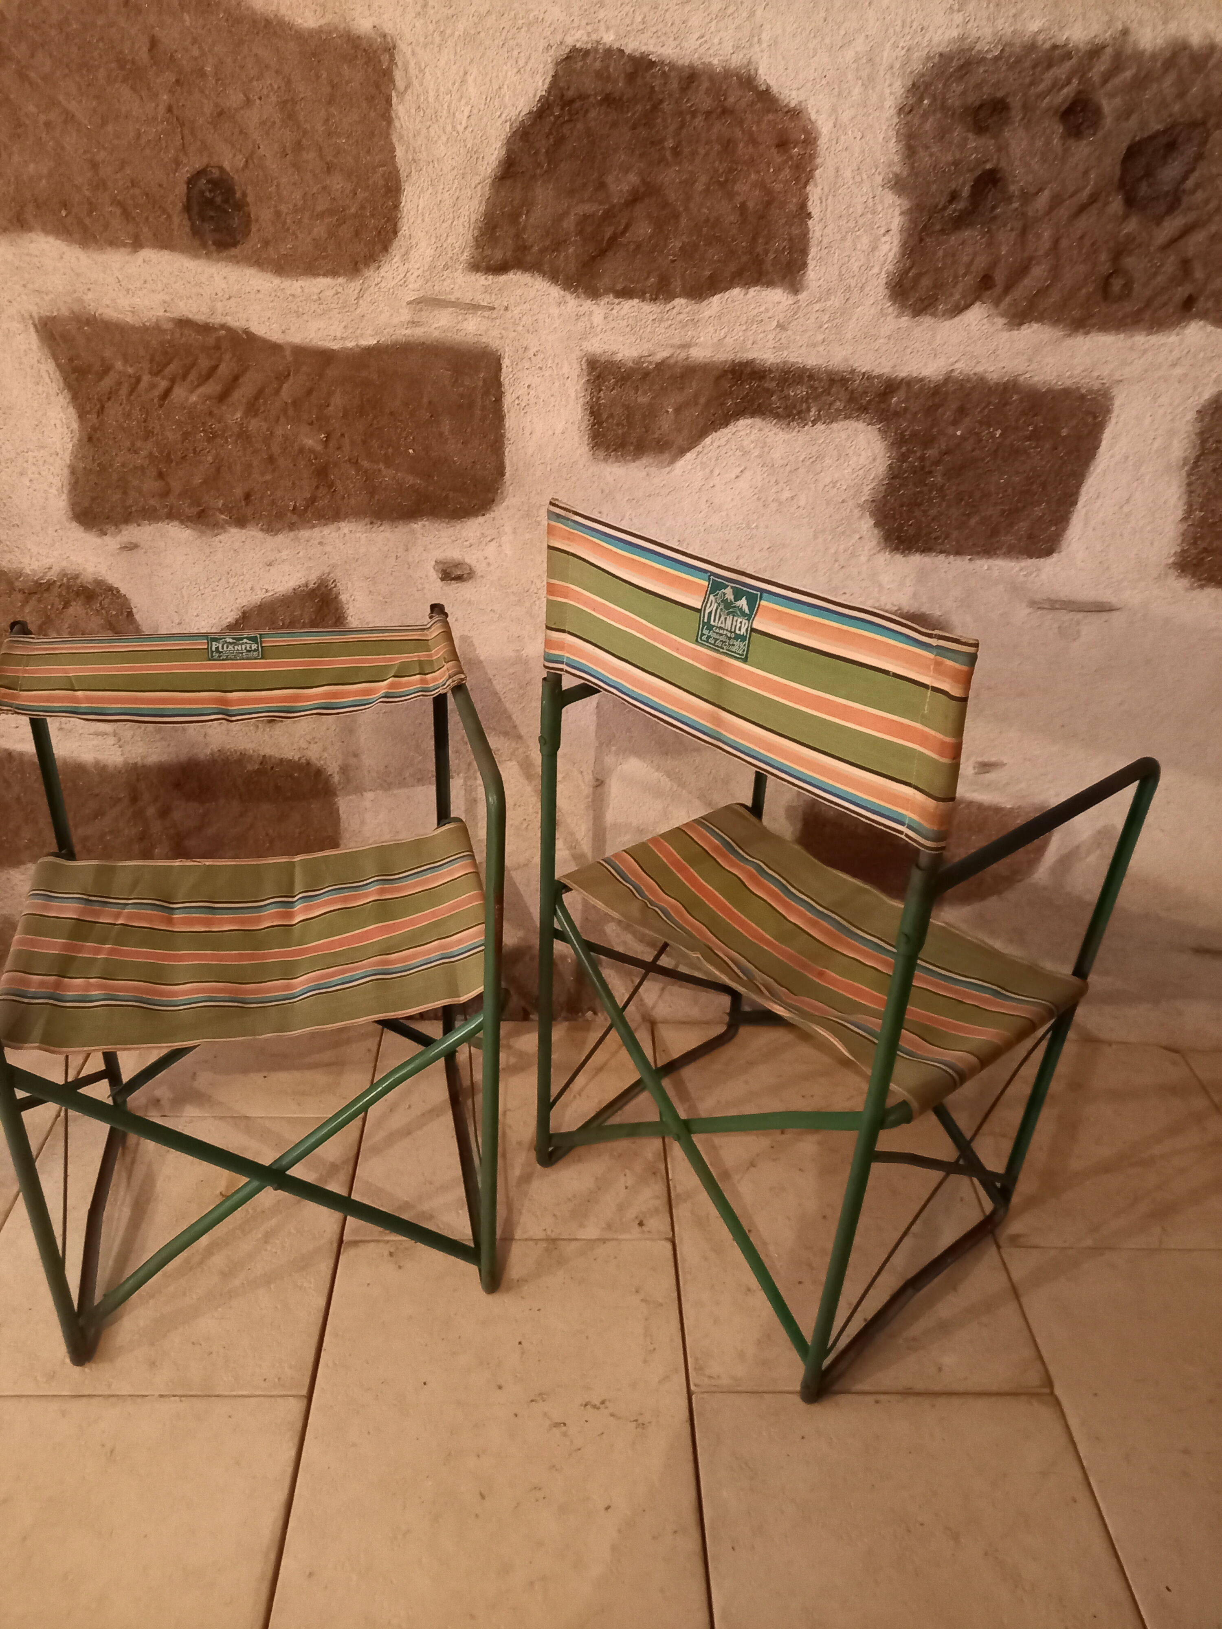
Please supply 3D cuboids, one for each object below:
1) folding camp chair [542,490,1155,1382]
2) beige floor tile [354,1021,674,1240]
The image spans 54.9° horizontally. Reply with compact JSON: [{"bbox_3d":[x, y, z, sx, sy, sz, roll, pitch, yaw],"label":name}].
[{"bbox_3d":[0.222,0.101,1.239,0.397,0.845,0.449,-24,41,-37],"label":"folding camp chair"},{"bbox_3d":[-0.126,0.402,1.530,0.384,0.011,0.370,2,32,-4],"label":"beige floor tile"}]

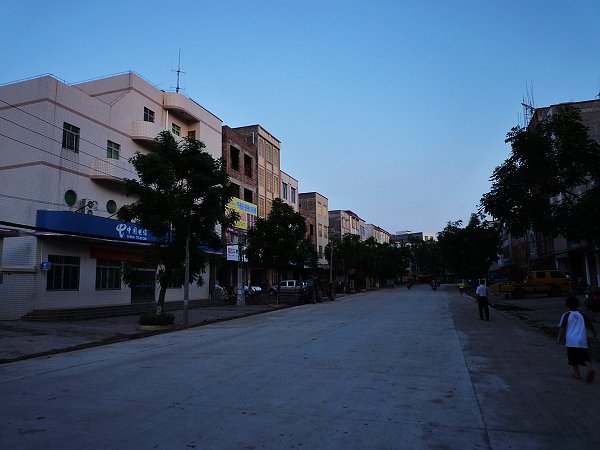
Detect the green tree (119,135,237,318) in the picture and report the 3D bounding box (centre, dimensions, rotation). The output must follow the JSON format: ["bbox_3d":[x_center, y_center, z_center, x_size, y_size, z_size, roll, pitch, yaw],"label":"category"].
[{"bbox_3d":[-4.931,-0.140,17.300,4.400,7.200,4.400,-4,-8,19],"label":"green tree"}]

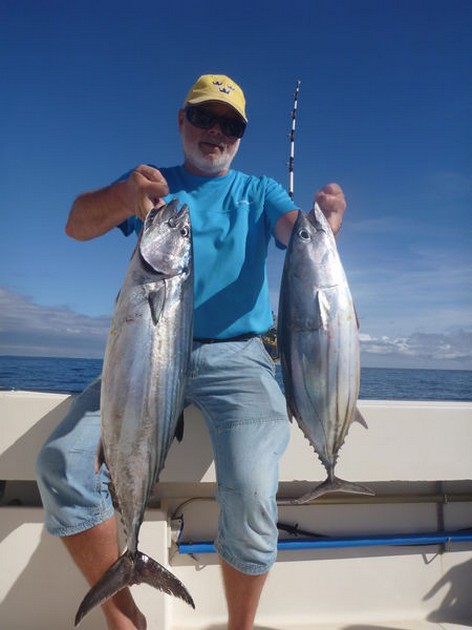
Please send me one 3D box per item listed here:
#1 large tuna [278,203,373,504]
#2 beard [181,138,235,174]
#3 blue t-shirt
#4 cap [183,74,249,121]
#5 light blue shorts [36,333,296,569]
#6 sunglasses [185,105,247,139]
[{"bbox_3d":[0.205,0.088,1.170,0.200,0.670,0.120,-3,-4,15],"label":"large tuna"},{"bbox_3d":[-0.073,-0.424,1.370,0.145,0.105,0.110,8,11,-13],"label":"beard"},{"bbox_3d":[-0.077,-0.168,1.410,0.480,0.500,0.280,2,-6,-1],"label":"blue t-shirt"},{"bbox_3d":[-0.056,-0.600,1.395,0.175,0.135,0.250,8,11,-13],"label":"cap"},{"bbox_3d":[-0.155,0.292,1.280,0.580,0.530,0.440,1,-6,7],"label":"light blue shorts"},{"bbox_3d":[-0.057,-0.517,1.360,0.160,0.055,0.130,8,11,-13],"label":"sunglasses"}]

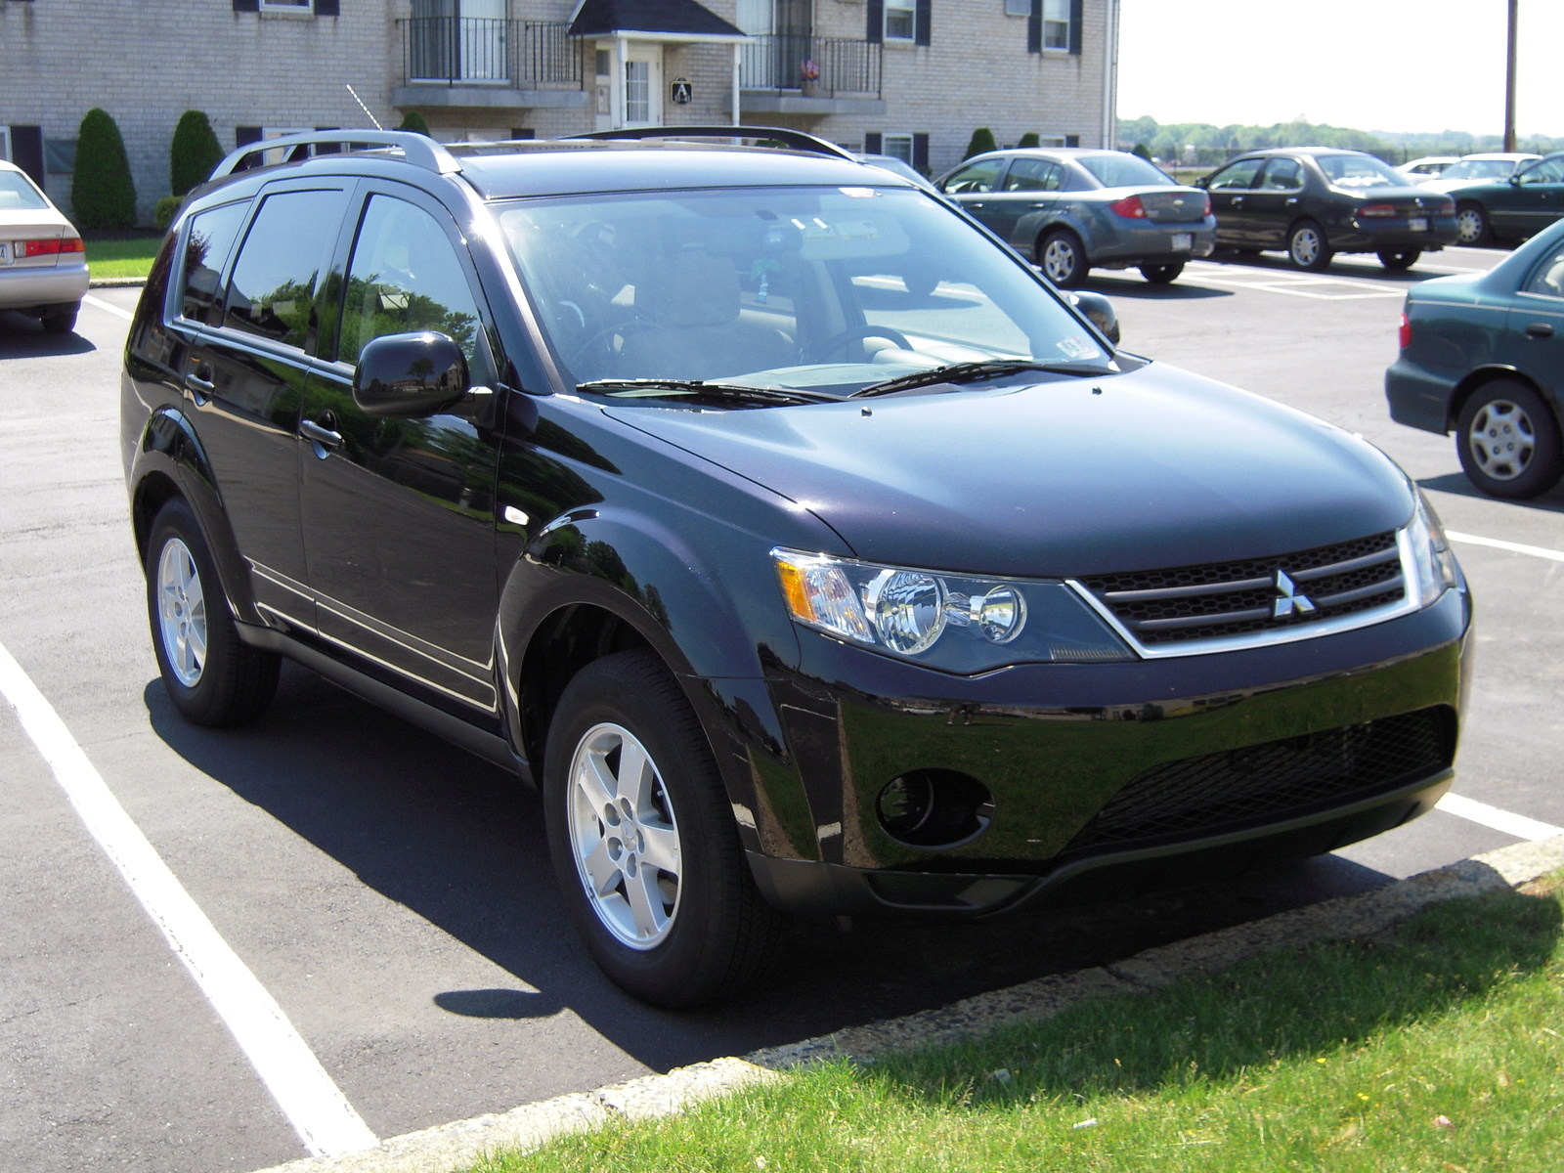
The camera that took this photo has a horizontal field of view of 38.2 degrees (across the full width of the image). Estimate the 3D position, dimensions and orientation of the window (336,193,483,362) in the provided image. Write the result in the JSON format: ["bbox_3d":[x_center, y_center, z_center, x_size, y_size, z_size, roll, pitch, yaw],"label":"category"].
[{"bbox_3d":[-0.804,-0.674,5.054,0.050,0.420,0.860,14,1,-34],"label":"window"}]

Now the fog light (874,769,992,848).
[{"bbox_3d":[0.249,0.378,3.837,0.180,0.140,0.120,-5,12,-22],"label":"fog light"}]

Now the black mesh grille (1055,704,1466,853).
[{"bbox_3d":[0.870,0.338,4.054,0.970,0.160,0.110,-8,13,-32],"label":"black mesh grille"}]

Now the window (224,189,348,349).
[{"bbox_3d":[-1.260,-0.816,5.757,0.050,0.400,0.660,14,1,-34],"label":"window"}]

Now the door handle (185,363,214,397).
[{"bbox_3d":[-1.564,-0.551,6.079,0.050,0.042,0.210,-8,13,-32],"label":"door handle"}]

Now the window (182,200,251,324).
[{"bbox_3d":[-1.620,-0.927,6.511,0.060,0.350,0.570,4,6,-30],"label":"window"}]

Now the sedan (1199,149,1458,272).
[{"bbox_3d":[6.291,-4.729,28.294,1.720,1.420,4.600,-7,13,-29],"label":"sedan"}]

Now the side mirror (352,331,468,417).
[{"bbox_3d":[-0.774,-0.452,4.722,0.210,0.175,0.150,-8,13,-32],"label":"side mirror"}]

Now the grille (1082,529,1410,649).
[{"bbox_3d":[0.863,0.009,3.994,0.790,0.155,0.130,-8,13,-32],"label":"grille"}]

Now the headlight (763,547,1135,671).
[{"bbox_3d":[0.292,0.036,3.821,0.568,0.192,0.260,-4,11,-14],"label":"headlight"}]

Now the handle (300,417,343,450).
[{"bbox_3d":[-1.086,-0.368,5.349,0.050,0.042,0.215,-8,13,-32],"label":"handle"}]

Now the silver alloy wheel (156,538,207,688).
[{"bbox_3d":[-1.681,0.069,6.605,0.170,0.440,0.440,-8,13,-32],"label":"silver alloy wheel"}]

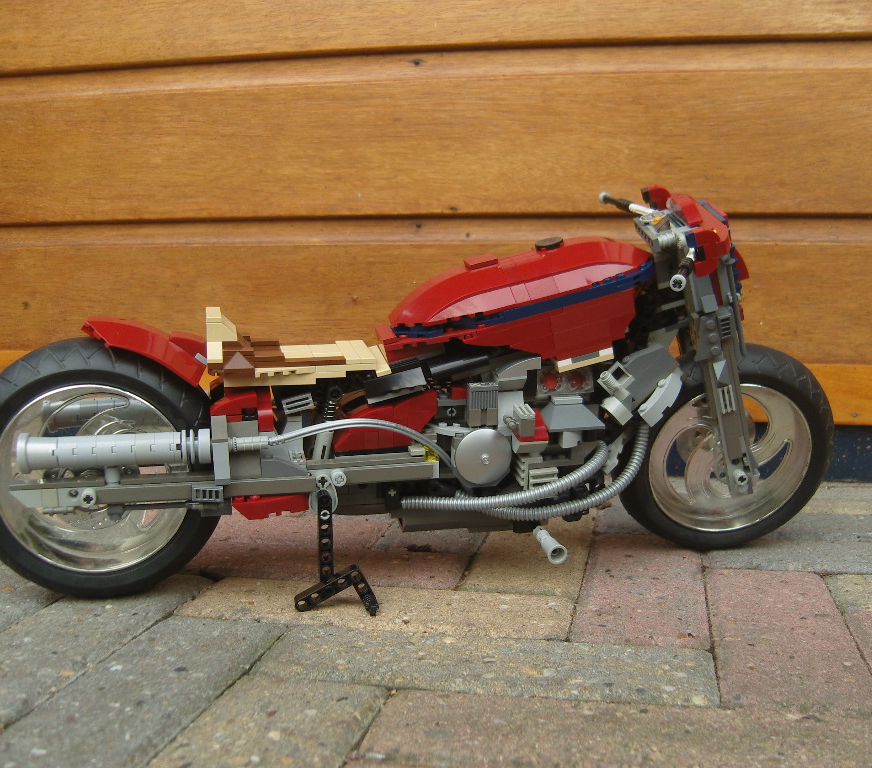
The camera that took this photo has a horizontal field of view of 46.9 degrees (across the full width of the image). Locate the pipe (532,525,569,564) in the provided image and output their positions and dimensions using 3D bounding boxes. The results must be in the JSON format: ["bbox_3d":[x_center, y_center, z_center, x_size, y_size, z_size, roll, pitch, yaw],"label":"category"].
[{"bbox_3d":[0.063,0.090,0.556,0.010,0.010,0.031,-2,12,-10],"label":"pipe"}]

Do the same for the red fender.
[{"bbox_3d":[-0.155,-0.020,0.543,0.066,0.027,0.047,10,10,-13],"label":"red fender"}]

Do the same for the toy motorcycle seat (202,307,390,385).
[{"bbox_3d":[-0.076,-0.024,0.558,0.099,0.038,0.054,-2,12,-10],"label":"toy motorcycle seat"}]

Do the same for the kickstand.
[{"bbox_3d":[-0.054,0.091,0.543,0.045,0.070,0.016,-2,12,-10],"label":"kickstand"}]

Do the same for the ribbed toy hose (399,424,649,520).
[{"bbox_3d":[0.050,0.049,0.572,0.146,0.049,0.032,-2,12,-10],"label":"ribbed toy hose"}]

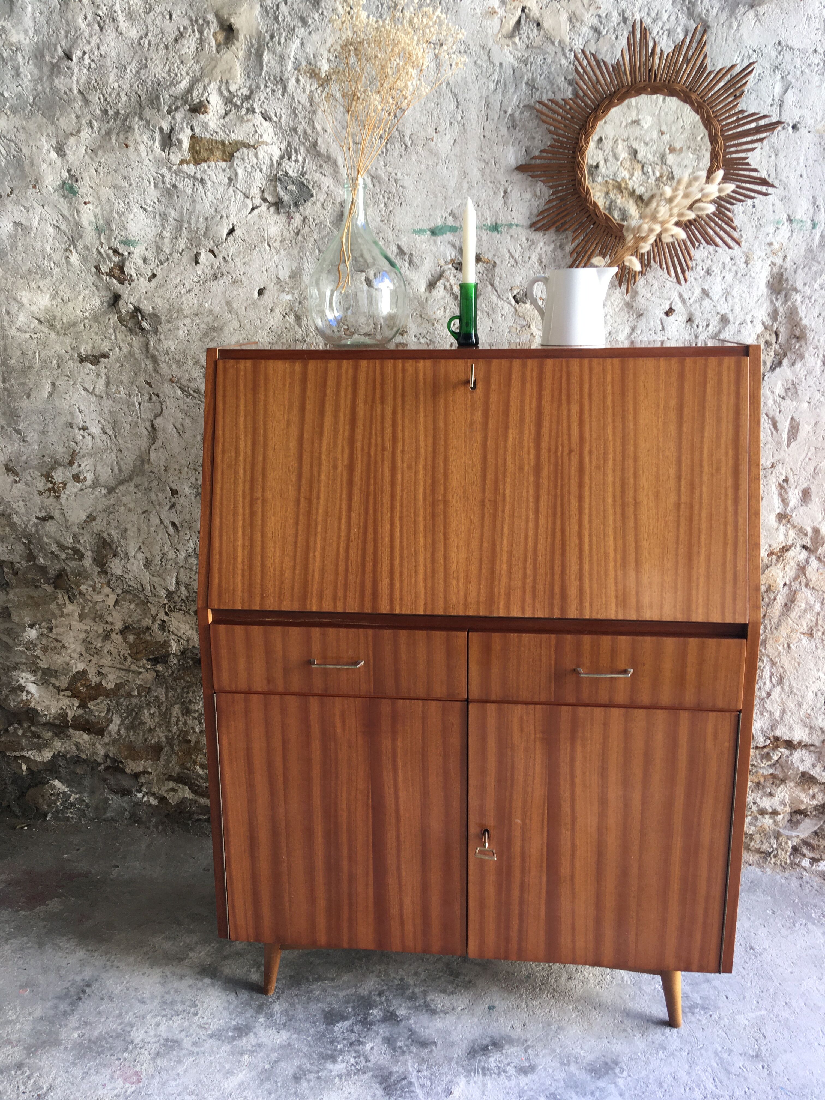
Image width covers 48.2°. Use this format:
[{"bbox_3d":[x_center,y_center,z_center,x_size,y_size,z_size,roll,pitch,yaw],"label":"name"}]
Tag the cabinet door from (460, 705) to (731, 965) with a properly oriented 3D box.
[{"bbox_3d":[0.310,0.486,1.551,0.432,0.481,0.022,1,14,6],"label":"cabinet door"}]

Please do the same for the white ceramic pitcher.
[{"bbox_3d":[0.280,-0.428,1.626,0.157,0.131,0.113,1,14,6],"label":"white ceramic pitcher"}]

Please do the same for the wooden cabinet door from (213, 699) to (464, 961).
[{"bbox_3d":[-0.121,0.476,1.598,0.430,0.479,0.022,1,14,6],"label":"wooden cabinet door"}]

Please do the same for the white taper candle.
[{"bbox_3d":[0.099,-0.529,1.616,0.022,0.165,0.022,1,14,6],"label":"white taper candle"}]

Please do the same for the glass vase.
[{"bbox_3d":[-0.099,-0.511,1.653,0.182,0.288,0.182,1,14,6],"label":"glass vase"}]

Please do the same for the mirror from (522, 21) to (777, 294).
[{"bbox_3d":[0.448,-0.750,1.772,0.491,0.484,0.040,1,14,6],"label":"mirror"}]

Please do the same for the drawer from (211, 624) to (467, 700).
[{"bbox_3d":[-0.108,0.152,1.644,0.425,0.118,0.312,1,14,6],"label":"drawer"}]

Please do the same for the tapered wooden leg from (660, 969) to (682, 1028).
[{"bbox_3d":[0.462,0.790,1.647,0.036,0.127,0.036,-8,5,8],"label":"tapered wooden leg"}]

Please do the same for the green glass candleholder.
[{"bbox_3d":[0.091,-0.420,1.645,0.057,0.110,0.038,1,14,6],"label":"green glass candleholder"}]

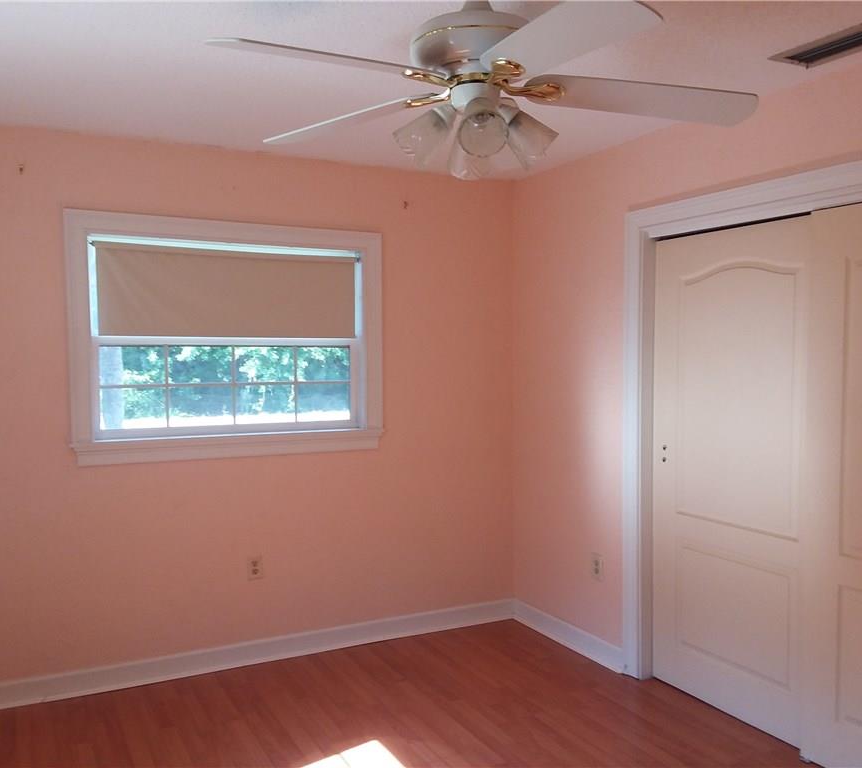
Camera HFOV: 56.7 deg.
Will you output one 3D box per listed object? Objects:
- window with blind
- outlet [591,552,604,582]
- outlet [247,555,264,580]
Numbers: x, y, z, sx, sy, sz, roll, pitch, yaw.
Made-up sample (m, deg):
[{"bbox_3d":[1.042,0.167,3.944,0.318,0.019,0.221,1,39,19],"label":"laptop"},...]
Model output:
[{"bbox_3d":[-0.897,-0.203,3.729,1.462,1.088,0.120,-1,3,-27],"label":"window with blind"},{"bbox_3d":[0.786,0.872,3.786,0.012,0.115,0.071,-1,3,-27],"label":"outlet"},{"bbox_3d":[-0.830,0.875,3.784,0.071,0.115,0.012,-1,3,-27],"label":"outlet"}]

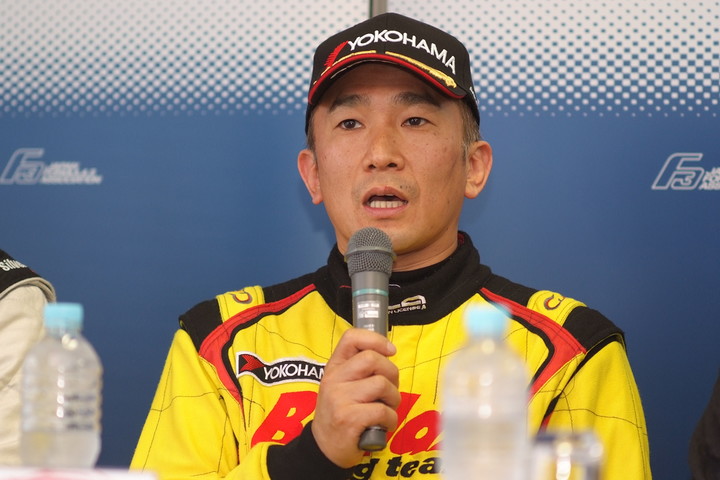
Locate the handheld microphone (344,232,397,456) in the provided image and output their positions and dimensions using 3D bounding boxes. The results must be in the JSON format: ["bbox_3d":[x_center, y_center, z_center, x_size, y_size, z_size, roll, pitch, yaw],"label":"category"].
[{"bbox_3d":[0.011,0.088,2.955,0.049,0.218,0.049,-1,-19,0],"label":"handheld microphone"}]

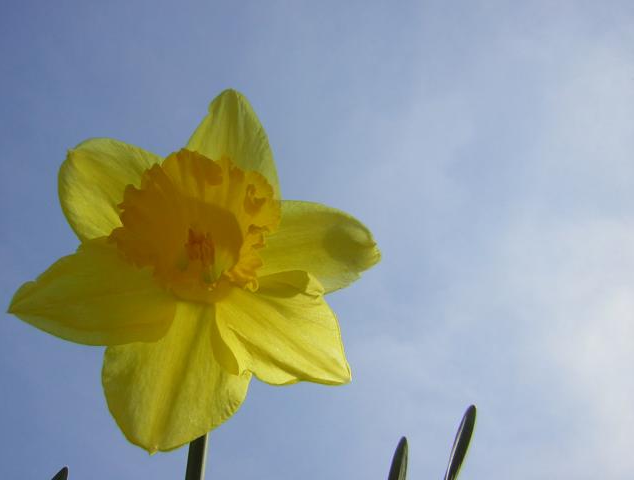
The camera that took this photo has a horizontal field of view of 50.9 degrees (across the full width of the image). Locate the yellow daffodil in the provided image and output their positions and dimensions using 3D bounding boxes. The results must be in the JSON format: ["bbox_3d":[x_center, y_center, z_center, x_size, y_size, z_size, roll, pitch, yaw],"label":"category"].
[{"bbox_3d":[-0.029,0.001,0.164,0.094,0.095,0.055,4,-25,-6],"label":"yellow daffodil"}]

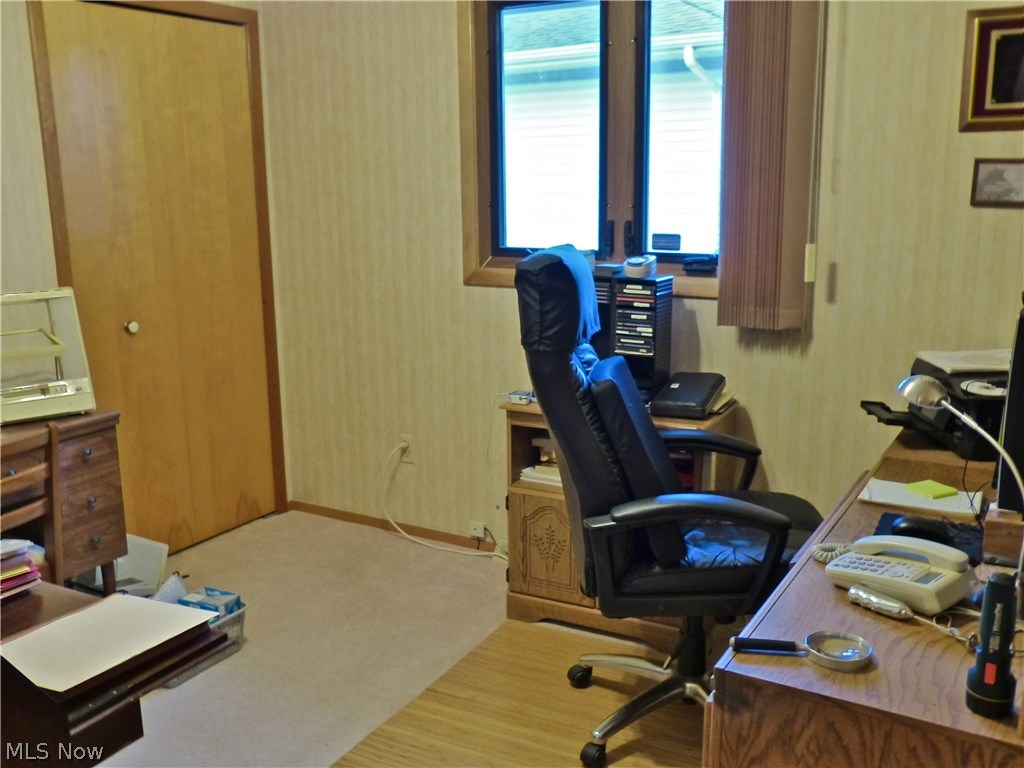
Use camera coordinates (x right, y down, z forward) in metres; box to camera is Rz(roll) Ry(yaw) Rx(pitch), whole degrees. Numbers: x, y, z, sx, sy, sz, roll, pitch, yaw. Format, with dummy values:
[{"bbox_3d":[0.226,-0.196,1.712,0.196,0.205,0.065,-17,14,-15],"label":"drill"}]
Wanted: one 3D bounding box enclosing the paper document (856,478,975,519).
[{"bbox_3d":[0.851,0.236,1.966,0.222,0.009,0.157,5,13,26],"label":"paper document"}]

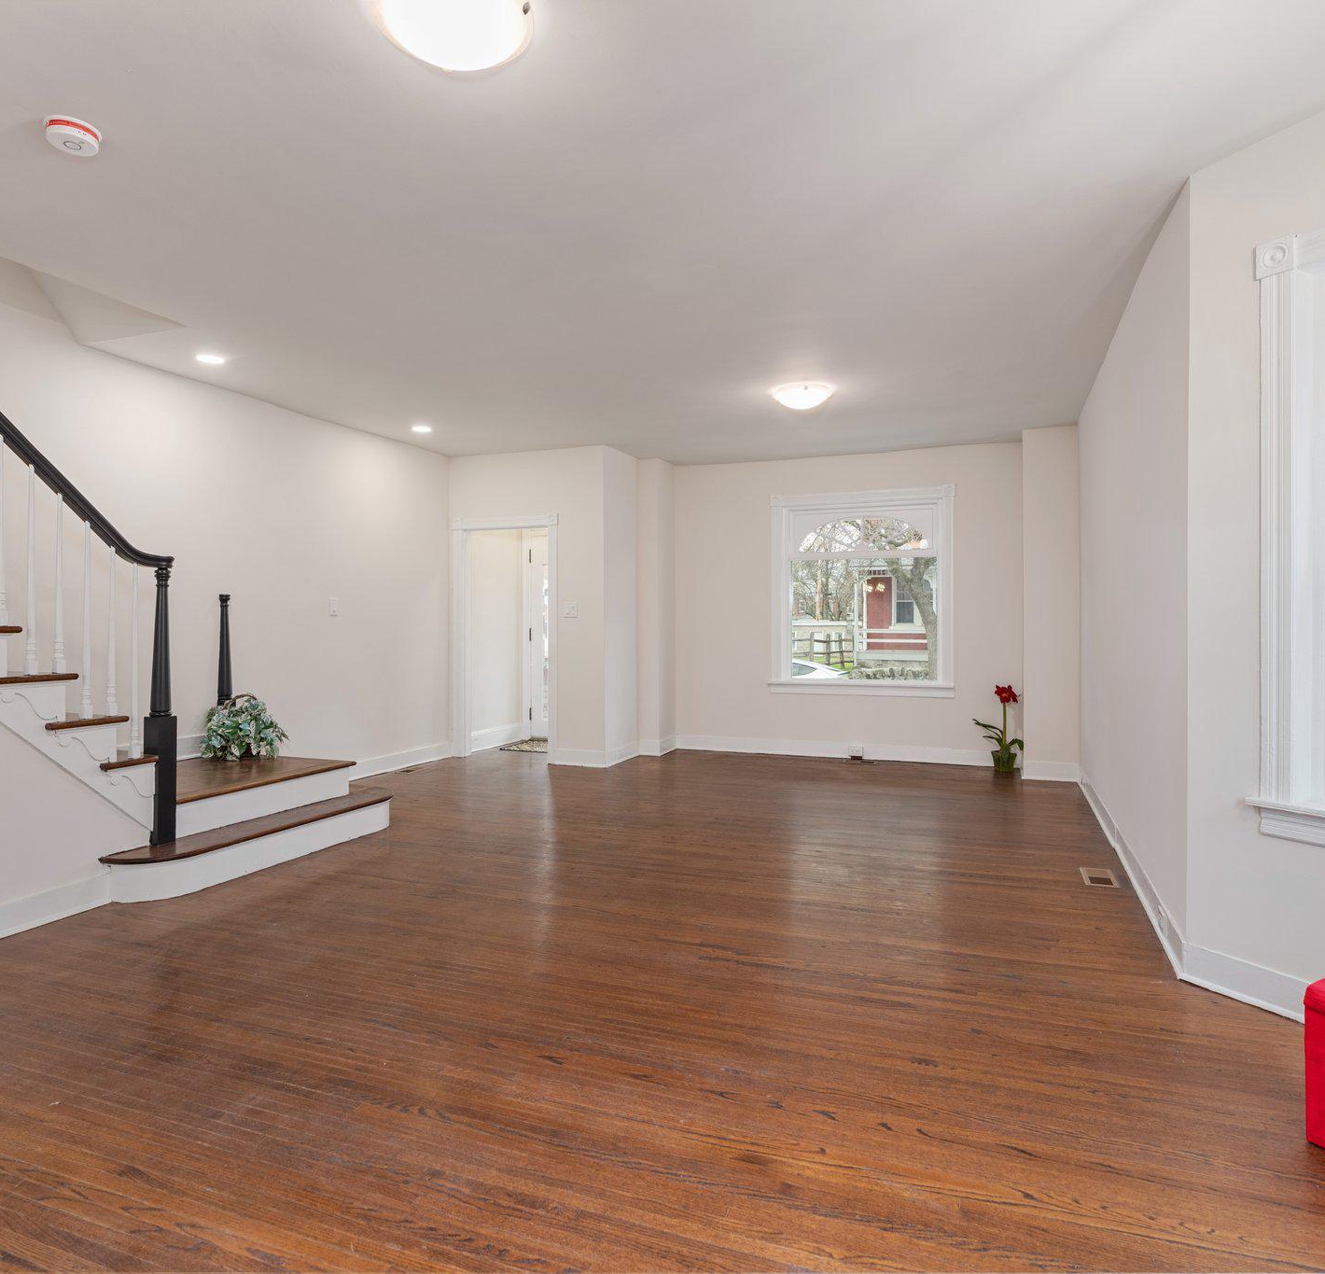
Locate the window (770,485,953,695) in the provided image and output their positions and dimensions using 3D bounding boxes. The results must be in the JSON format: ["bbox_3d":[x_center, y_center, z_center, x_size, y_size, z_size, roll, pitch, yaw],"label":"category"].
[{"bbox_3d":[1.727,-0.381,7.484,1.603,1.806,0.140,0,1,21],"label":"window"}]

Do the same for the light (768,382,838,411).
[{"bbox_3d":[0.888,-1.510,5.345,0.390,0.130,0.390,0,1,0],"label":"light"}]

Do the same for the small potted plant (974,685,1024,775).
[{"bbox_3d":[2.698,0.734,6.825,0.369,0.701,0.300,0,1,21],"label":"small potted plant"}]

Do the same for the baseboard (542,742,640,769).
[{"bbox_3d":[-0.583,1.017,7.486,0.547,0.138,0.708,0,1,21],"label":"baseboard"}]

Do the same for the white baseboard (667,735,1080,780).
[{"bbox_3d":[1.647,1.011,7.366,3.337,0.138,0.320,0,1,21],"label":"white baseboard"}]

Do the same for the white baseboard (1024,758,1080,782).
[{"bbox_3d":[2.963,1.017,6.471,0.381,0.146,0.040,0,1,21],"label":"white baseboard"}]

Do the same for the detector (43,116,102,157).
[{"bbox_3d":[-1.764,-1.490,2.539,0.142,0.047,0.142,0,1,0],"label":"detector"}]

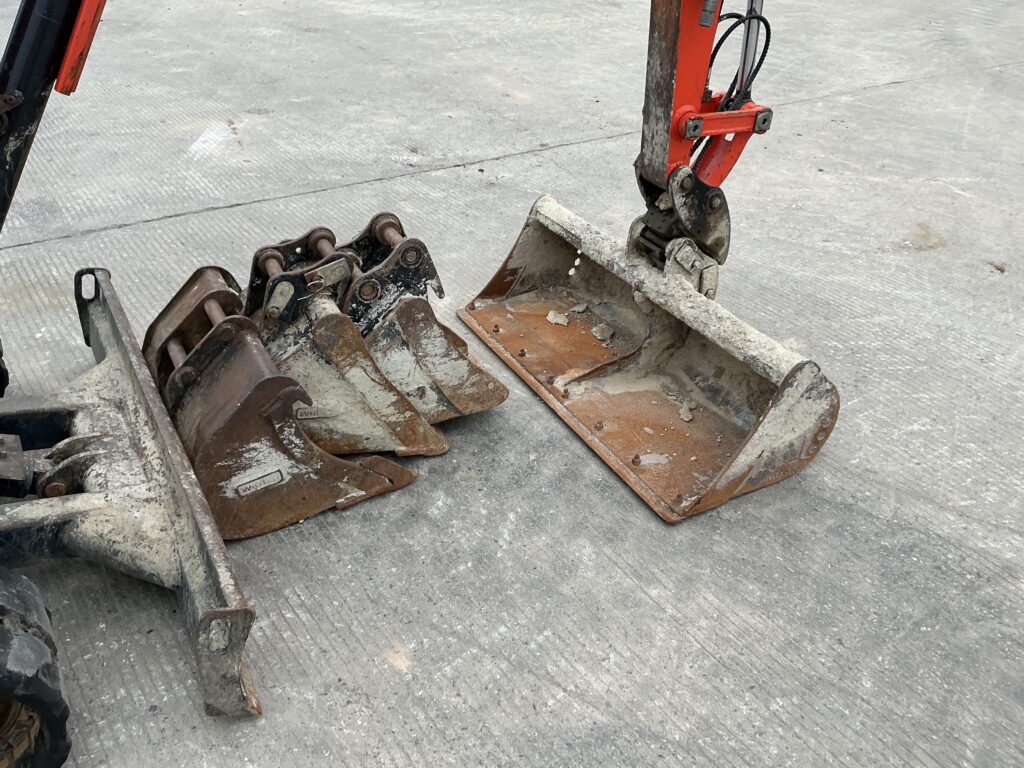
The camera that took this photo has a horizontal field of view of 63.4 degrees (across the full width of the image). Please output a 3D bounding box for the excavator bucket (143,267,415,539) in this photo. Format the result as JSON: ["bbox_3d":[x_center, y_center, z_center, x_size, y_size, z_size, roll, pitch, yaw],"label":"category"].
[{"bbox_3d":[-0.642,-0.012,2.217,0.595,0.525,0.565,-15,38,-27],"label":"excavator bucket"}]

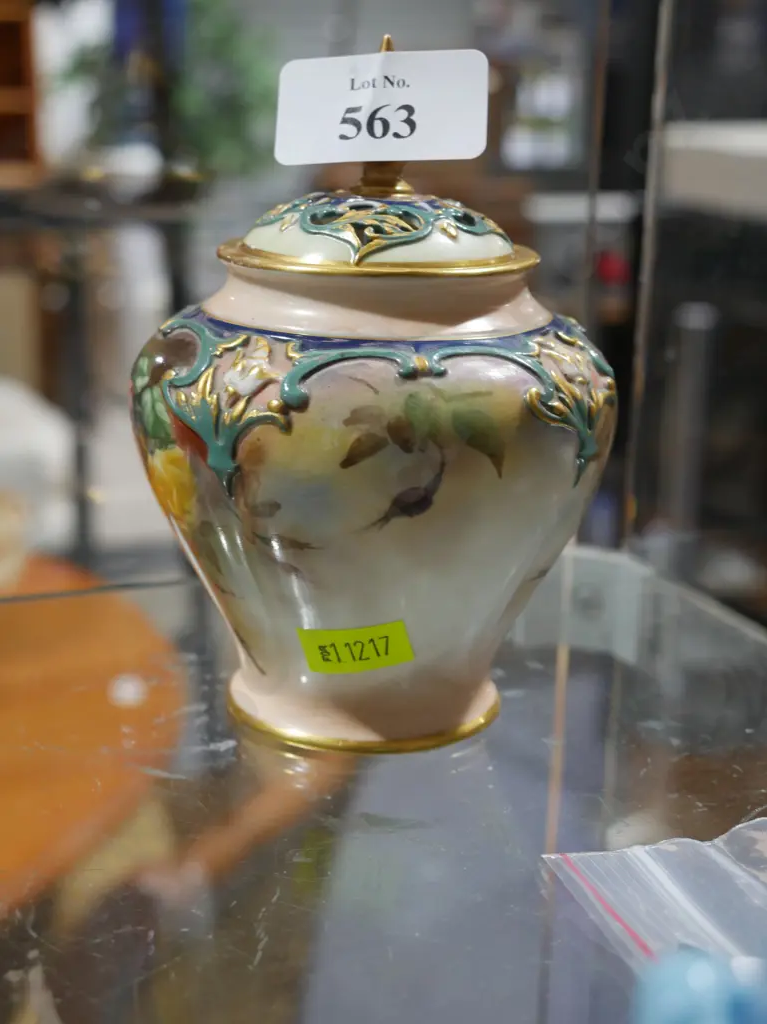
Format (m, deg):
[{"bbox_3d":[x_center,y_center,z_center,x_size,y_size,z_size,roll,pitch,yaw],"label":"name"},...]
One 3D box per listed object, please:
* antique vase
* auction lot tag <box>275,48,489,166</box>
[{"bbox_3d":[-0.002,-0.025,0.347,0.098,0.135,0.098,2,17,0],"label":"antique vase"},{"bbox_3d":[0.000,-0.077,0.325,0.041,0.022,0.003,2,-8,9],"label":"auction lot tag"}]

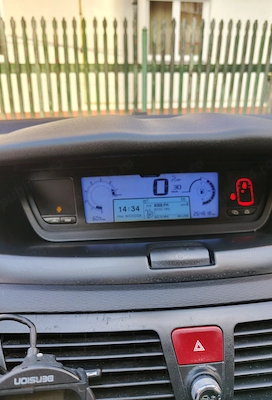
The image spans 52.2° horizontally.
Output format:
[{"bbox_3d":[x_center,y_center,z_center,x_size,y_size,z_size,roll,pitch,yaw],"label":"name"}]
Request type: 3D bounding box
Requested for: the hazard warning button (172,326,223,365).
[{"bbox_3d":[0.066,0.154,0.298,0.057,0.037,0.012,-3,-9,-5],"label":"hazard warning button"}]

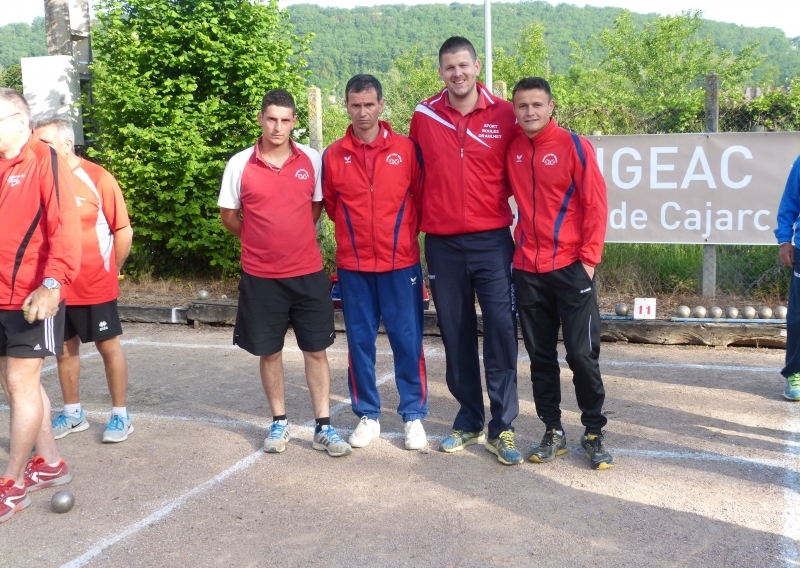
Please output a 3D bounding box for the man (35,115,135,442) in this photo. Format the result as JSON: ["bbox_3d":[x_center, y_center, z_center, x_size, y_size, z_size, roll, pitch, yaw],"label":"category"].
[{"bbox_3d":[-1.719,-0.041,5.368,0.530,1.690,0.400,2,9,22],"label":"man"}]

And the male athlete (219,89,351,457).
[{"bbox_3d":[-0.577,-0.069,5.056,0.560,1.770,0.360,-3,8,-10],"label":"male athlete"}]

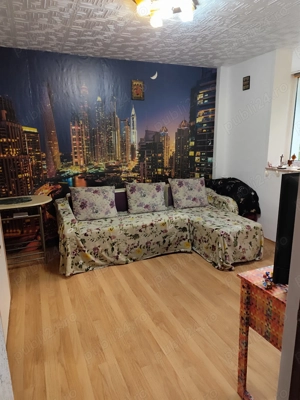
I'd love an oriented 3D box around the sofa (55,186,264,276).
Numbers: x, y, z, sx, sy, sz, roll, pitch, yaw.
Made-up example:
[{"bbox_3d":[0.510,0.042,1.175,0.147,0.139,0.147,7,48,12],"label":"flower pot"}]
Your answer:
[{"bbox_3d":[0.054,0.326,3.326,2.274,0.786,1.401,-6,14,-23],"label":"sofa"}]

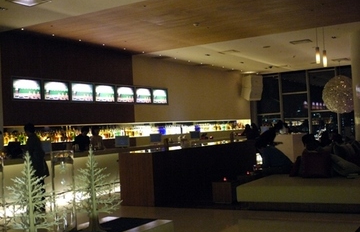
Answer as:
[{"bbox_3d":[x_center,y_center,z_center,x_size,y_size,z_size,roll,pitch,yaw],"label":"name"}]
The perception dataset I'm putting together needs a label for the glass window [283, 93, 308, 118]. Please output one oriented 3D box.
[{"bbox_3d":[5.529,-0.485,22.964,1.220,1.150,0.080,-4,-2,30],"label":"glass window"}]

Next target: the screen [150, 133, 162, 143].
[{"bbox_3d":[-0.658,0.630,13.403,0.340,0.270,0.060,-3,-2,-2],"label":"screen"}]

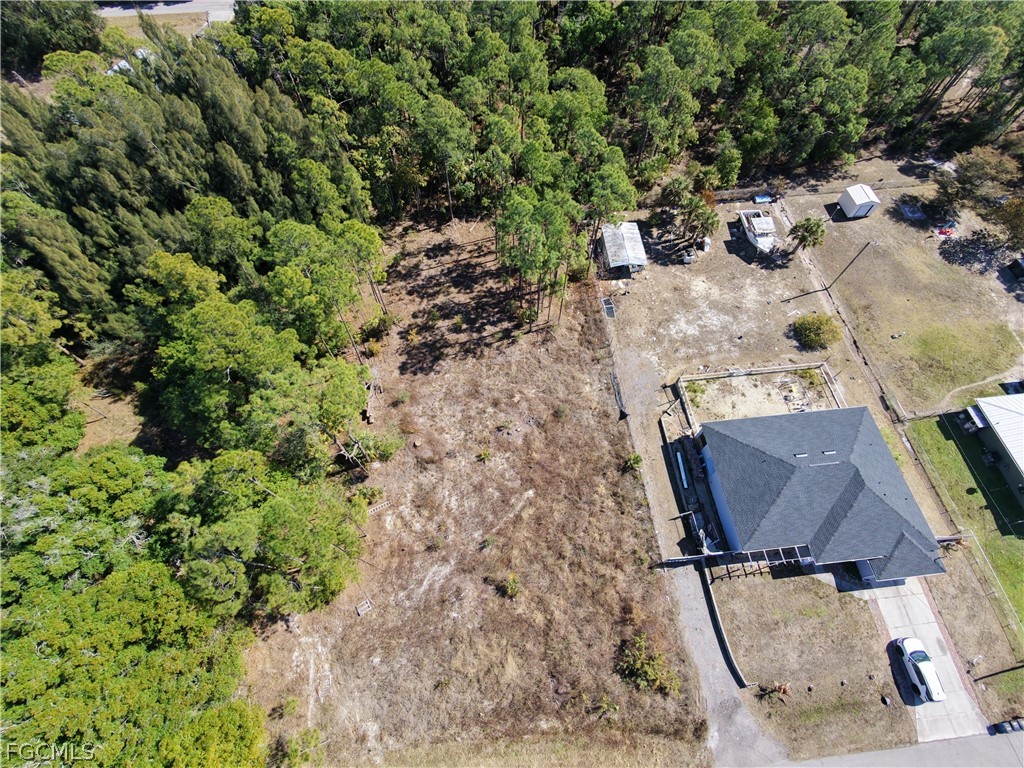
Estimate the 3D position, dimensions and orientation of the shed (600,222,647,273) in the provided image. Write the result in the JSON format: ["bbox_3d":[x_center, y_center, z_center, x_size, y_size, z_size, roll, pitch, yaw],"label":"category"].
[{"bbox_3d":[13.680,-16.480,58.180,4.280,2.480,6.870,-4,62,-1],"label":"shed"}]

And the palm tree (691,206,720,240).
[{"bbox_3d":[22.880,-18.520,57.250,3.090,5.600,3.090,-6,62,-2],"label":"palm tree"}]

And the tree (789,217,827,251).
[{"bbox_3d":[34.890,-17.330,56.760,3.870,4.820,3.870,-6,62,-2],"label":"tree"}]

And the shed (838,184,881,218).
[{"bbox_3d":[44.760,-23.560,60.960,2.800,2.680,3.000,-7,63,-2],"label":"shed"}]

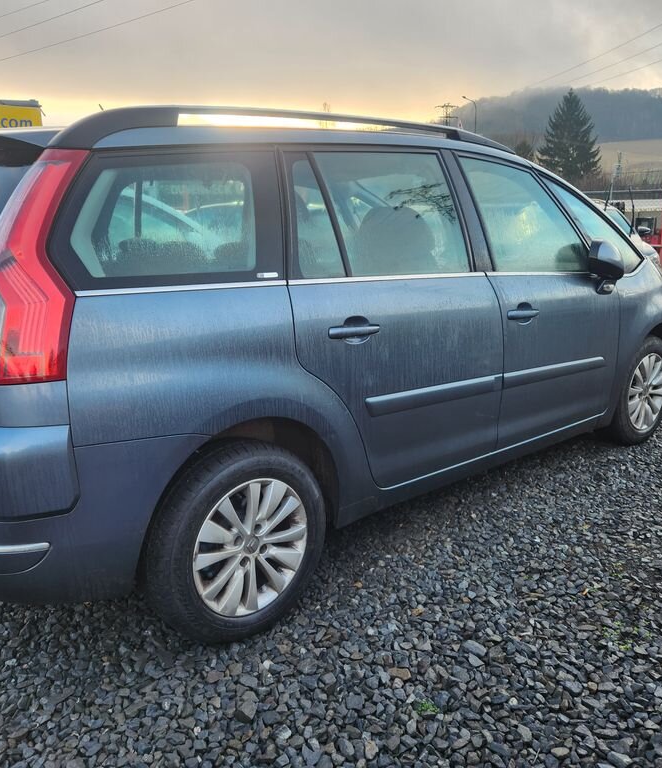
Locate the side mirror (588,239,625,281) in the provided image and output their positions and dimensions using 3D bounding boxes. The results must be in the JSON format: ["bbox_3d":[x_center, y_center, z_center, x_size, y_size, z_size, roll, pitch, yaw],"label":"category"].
[{"bbox_3d":[1.333,-0.595,3.277,0.130,0.180,0.230,4,15,24],"label":"side mirror"}]

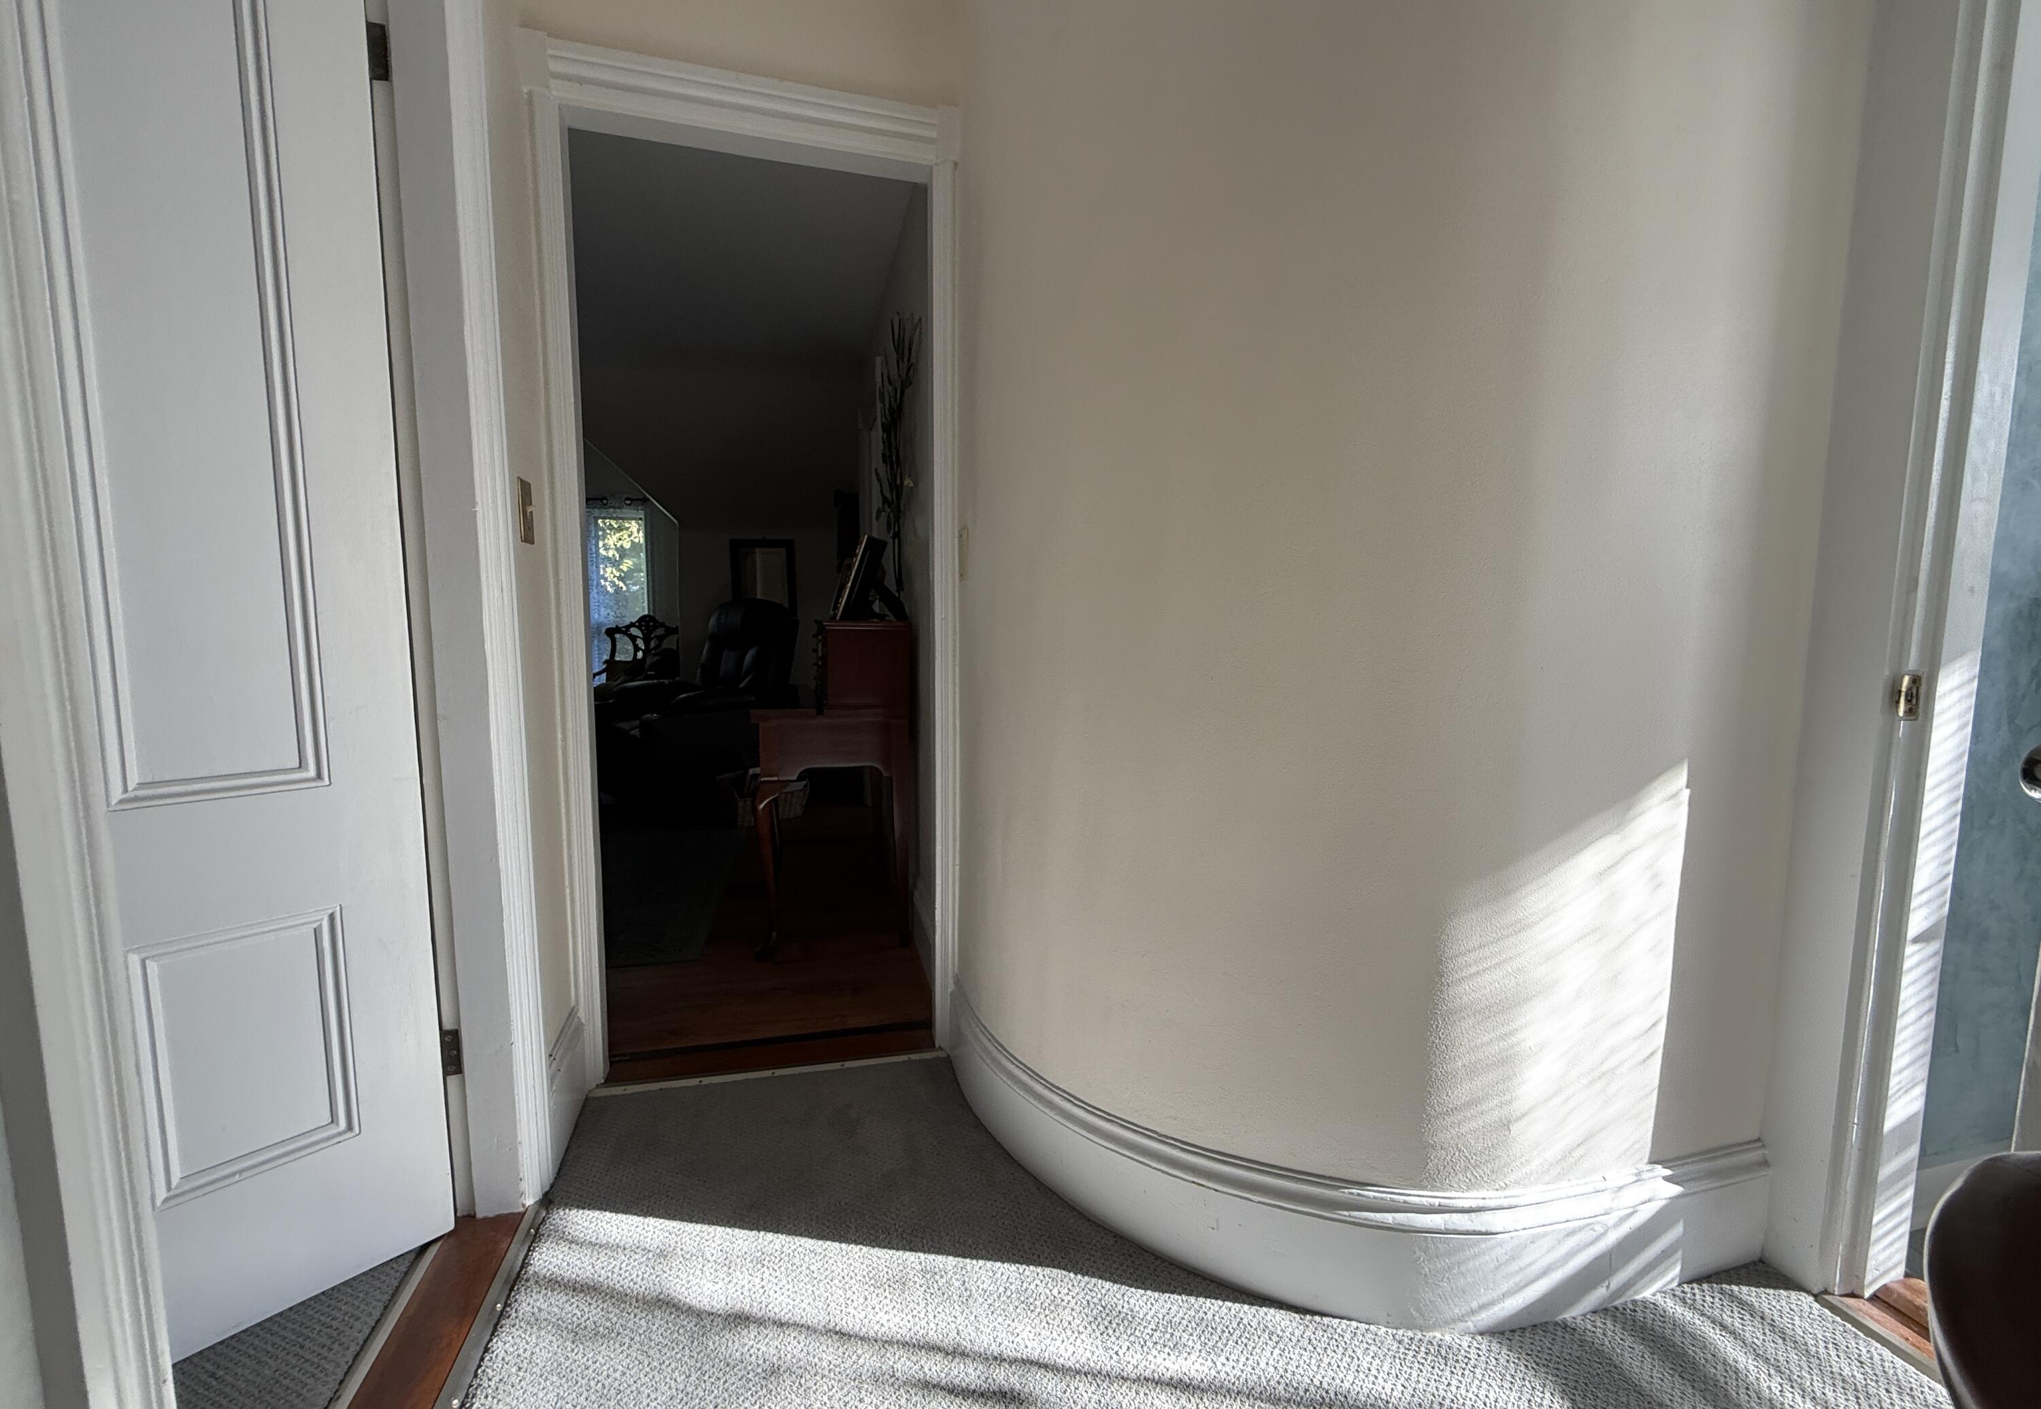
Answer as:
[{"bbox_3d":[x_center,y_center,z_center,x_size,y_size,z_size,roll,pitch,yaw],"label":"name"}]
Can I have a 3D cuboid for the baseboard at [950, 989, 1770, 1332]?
[{"bbox_3d":[0.442,0.789,1.474,1.521,0.213,0.429,3,6,24],"label":"baseboard"}]

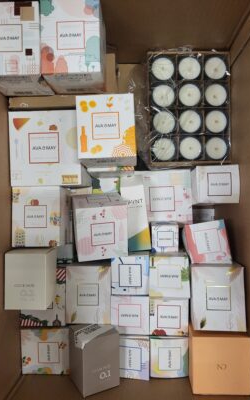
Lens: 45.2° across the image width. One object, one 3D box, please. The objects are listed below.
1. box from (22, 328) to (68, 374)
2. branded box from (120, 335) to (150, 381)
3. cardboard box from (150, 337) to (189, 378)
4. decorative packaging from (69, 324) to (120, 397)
[{"bbox_3d":[-0.172,0.356,0.750,0.131,0.103,0.103,-1,90,4],"label":"box"},{"bbox_3d":[0.018,0.344,0.687,0.078,0.082,0.082,0,88,8],"label":"branded box"},{"bbox_3d":[0.094,0.335,0.672,0.078,0.082,0.082,0,88,-1],"label":"cardboard box"},{"bbox_3d":[-0.054,0.271,0.522,0.064,0.063,0.088,-2,90,-30],"label":"decorative packaging"}]

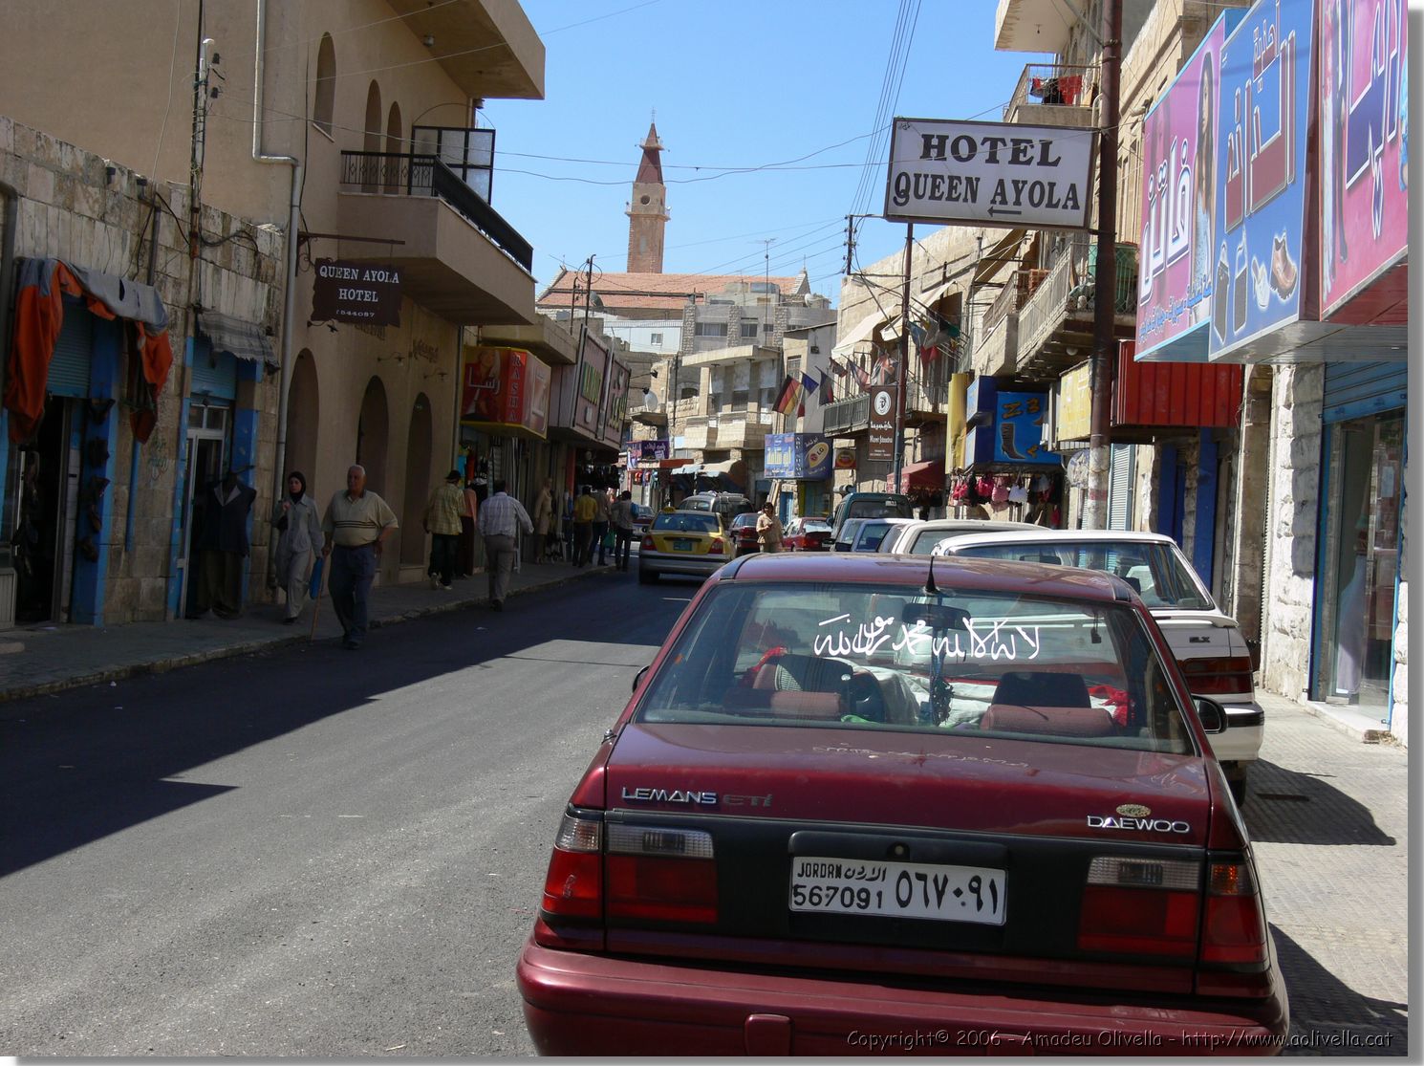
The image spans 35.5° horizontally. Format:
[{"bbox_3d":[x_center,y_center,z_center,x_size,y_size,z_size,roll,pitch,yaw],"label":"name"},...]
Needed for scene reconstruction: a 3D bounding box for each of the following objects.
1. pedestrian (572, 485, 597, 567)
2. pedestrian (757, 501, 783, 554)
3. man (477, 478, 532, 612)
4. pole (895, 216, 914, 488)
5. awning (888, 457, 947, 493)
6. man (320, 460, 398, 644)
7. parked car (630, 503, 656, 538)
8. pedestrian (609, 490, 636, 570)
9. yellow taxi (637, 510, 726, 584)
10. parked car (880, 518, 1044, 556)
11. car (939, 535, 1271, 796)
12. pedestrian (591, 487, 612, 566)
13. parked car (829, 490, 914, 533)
[{"bbox_3d":[-2.667,-0.120,46.800,0.520,1.710,0.380,3,0,3],"label":"pedestrian"},{"bbox_3d":[1.140,0.216,45.200,0.500,1.650,0.360,3,0,11],"label":"pedestrian"},{"bbox_3d":[-2.640,0.150,28.300,0.620,1.700,0.480,3,0,6],"label":"man"},{"bbox_3d":[4.730,-3.410,55.000,0.200,8.900,0.200,3,0,4],"label":"pole"},{"bbox_3d":[5.500,-1.540,59.700,1.050,0.900,3.300,3,0,-6],"label":"awning"},{"bbox_3d":[-3.260,0.215,20.550,0.630,1.710,0.430,3,0,7],"label":"man"},{"bbox_3d":[-2.860,-0.390,87.800,1.680,1.390,4.300,3,0,0],"label":"parked car"},{"bbox_3d":[-1.938,-0.036,48.000,0.540,1.720,0.380,3,0,2],"label":"pedestrian"},{"bbox_3d":[-0.330,0.235,43.500,1.730,1.450,4.500,3,0,3],"label":"yellow taxi"},{"bbox_3d":[2.250,0.605,19.400,1.680,1.430,4.300,3,0,3],"label":"parked car"},{"bbox_3d":[1.810,0.670,12.000,1.680,1.380,4.350,1,0,5],"label":"car"},{"bbox_3d":[-2.387,-0.142,47.800,0.500,1.710,0.380,3,0,5],"label":"pedestrian"},{"bbox_3d":[3.860,0.030,53.700,1.690,1.950,4.500,3,0,1],"label":"parked car"}]

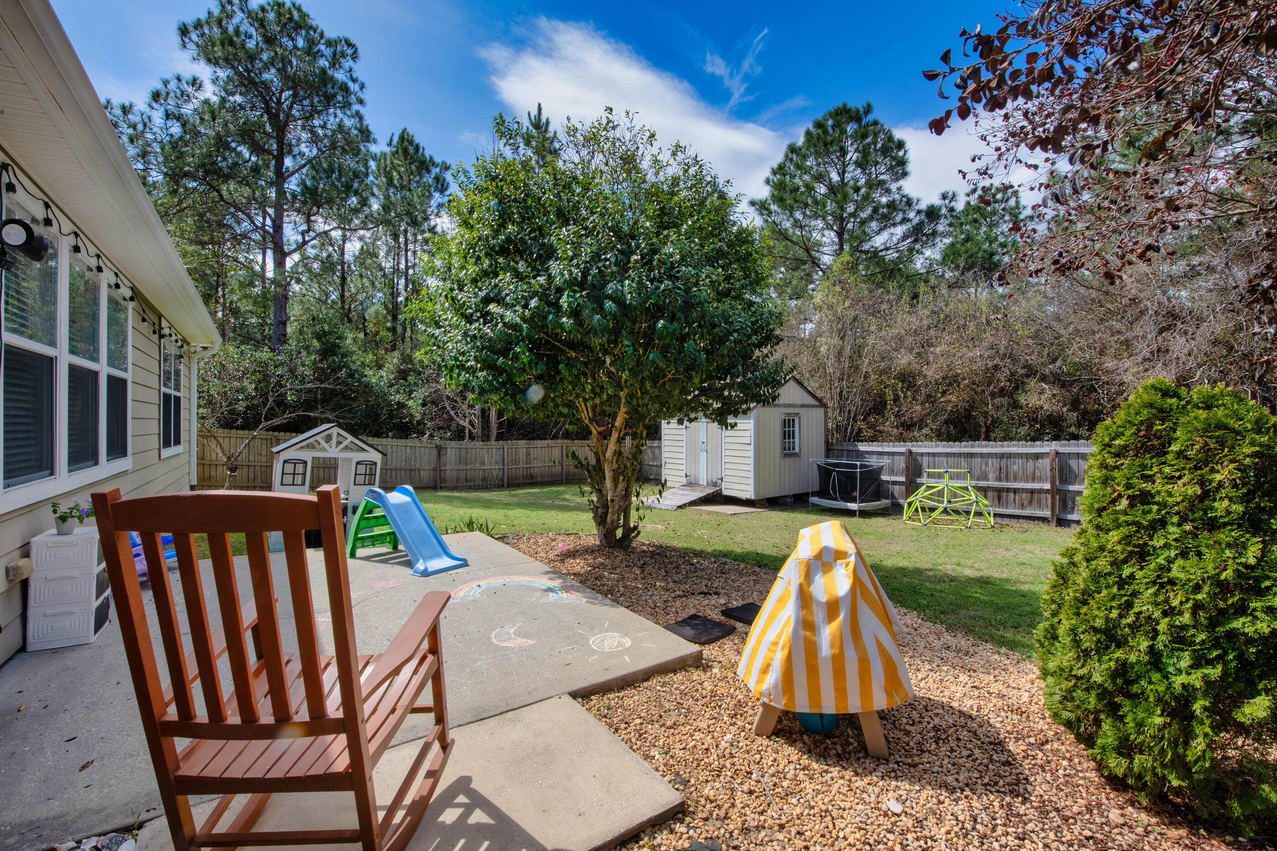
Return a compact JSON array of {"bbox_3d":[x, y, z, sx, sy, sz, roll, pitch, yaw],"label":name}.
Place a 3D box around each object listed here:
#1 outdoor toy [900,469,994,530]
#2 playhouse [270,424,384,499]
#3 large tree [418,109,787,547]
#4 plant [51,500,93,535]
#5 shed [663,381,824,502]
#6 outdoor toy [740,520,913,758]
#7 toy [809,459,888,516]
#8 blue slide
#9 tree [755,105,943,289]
[{"bbox_3d":[7.000,1.620,12.050,1.780,1.170,1.780,0,0,30],"label":"outdoor toy"},{"bbox_3d":[-3.510,0.650,6.000,1.030,1.310,1.070,0,0,-37],"label":"playhouse"},{"bbox_3d":[-0.400,-1.200,7.200,4.700,5.750,4.700,0,0,0],"label":"large tree"},{"bbox_3d":[-3.310,0.535,3.120,0.220,0.210,0.220,0,0,37],"label":"plant"},{"bbox_3d":[3.150,0.350,16.600,3.050,3.400,4.150,0,0,-35],"label":"shed"},{"bbox_3d":[0.870,0.930,2.490,0.750,0.920,0.700,0,0,19],"label":"outdoor toy"},{"bbox_3d":[5.300,1.550,13.200,1.900,1.300,1.900,0,0,27],"label":"toy"},{"bbox_3d":[-2.140,0.930,4.940,0.970,0.680,0.520,0,0,31],"label":"blue slide"},{"bbox_3d":[9.900,-6.300,25.000,8.800,18.000,8.800,0,0,0],"label":"tree"}]

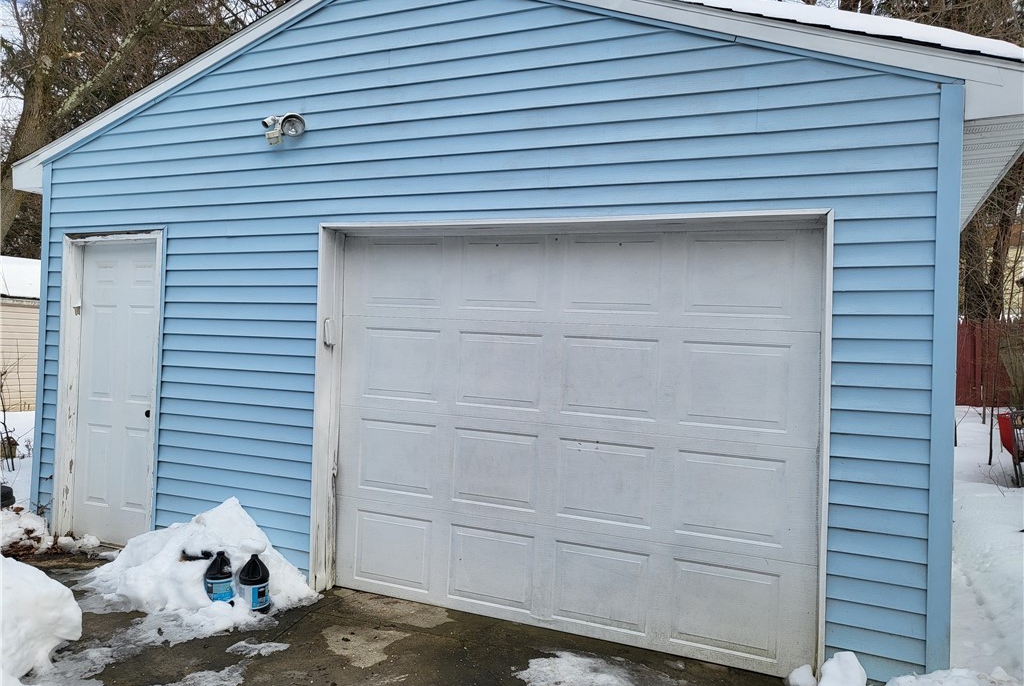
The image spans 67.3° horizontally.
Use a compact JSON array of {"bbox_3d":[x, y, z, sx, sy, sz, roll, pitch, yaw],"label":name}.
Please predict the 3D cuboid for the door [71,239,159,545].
[{"bbox_3d":[-2.678,0.345,5.295,0.820,2.074,0.050,2,0,25],"label":"door"}]

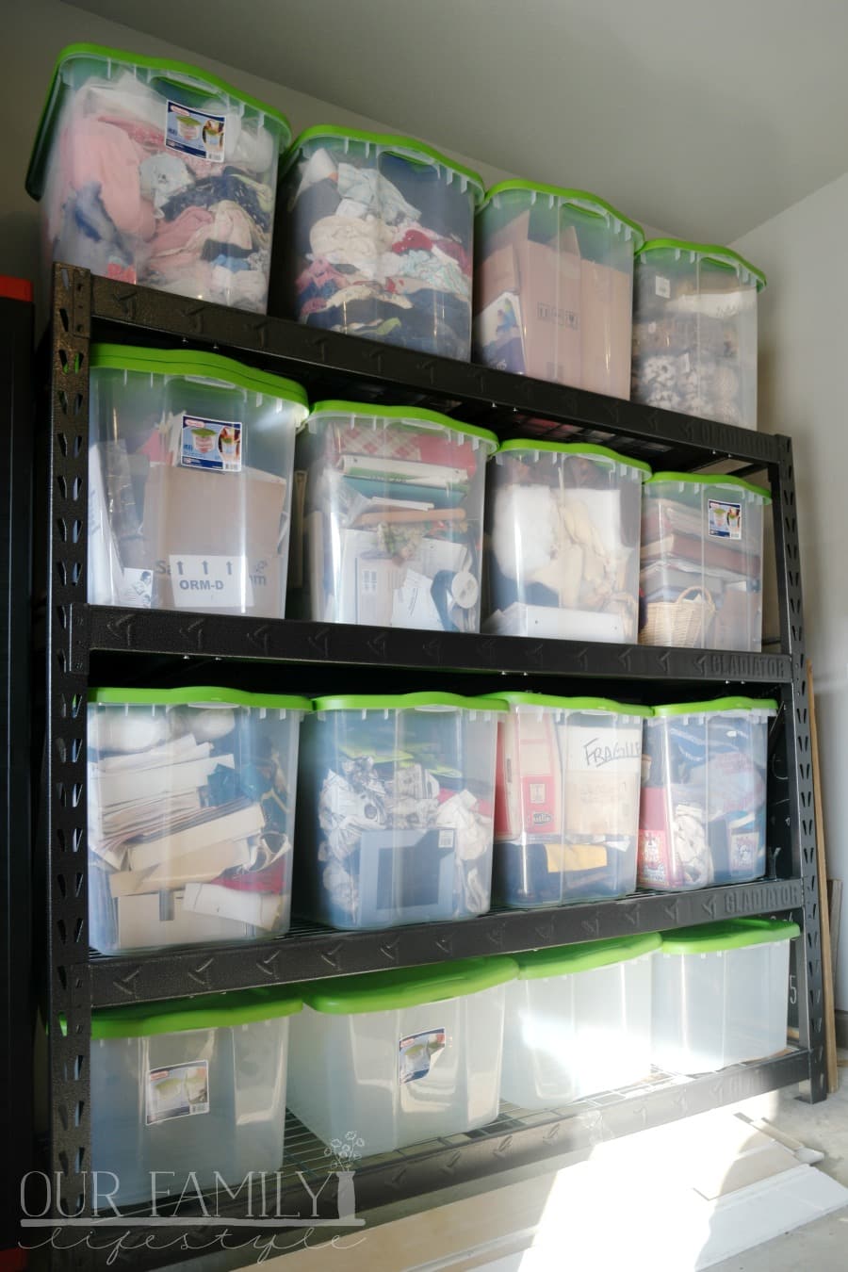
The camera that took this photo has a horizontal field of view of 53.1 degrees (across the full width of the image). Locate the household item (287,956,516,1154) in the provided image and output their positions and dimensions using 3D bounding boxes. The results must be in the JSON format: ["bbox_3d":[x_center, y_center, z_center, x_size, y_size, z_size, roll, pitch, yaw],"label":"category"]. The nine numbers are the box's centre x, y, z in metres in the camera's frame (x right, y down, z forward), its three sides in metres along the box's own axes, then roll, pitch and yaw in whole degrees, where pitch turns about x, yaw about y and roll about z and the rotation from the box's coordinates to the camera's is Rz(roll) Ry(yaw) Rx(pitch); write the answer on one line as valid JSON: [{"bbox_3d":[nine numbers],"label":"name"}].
[{"bbox_3d":[-0.152,0.891,1.953,0.470,0.345,0.570,4,-7,-31],"label":"household item"}]

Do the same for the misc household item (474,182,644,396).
[{"bbox_3d":[0.284,-0.826,2.367,0.465,0.490,0.585,3,-7,-28],"label":"misc household item"}]

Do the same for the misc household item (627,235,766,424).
[{"bbox_3d":[0.637,-0.789,2.571,0.465,0.460,0.570,4,-7,-29],"label":"misc household item"}]

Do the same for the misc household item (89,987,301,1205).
[{"bbox_3d":[-0.543,0.885,1.754,0.465,0.345,0.585,3,-7,-28],"label":"misc household item"}]

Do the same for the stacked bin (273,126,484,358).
[{"bbox_3d":[-0.168,-0.848,2.142,0.465,0.490,0.585,3,-7,-28],"label":"stacked bin"}]

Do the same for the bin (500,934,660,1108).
[{"bbox_3d":[0.284,0.929,2.193,0.465,0.345,0.585,3,-7,-28],"label":"bin"}]

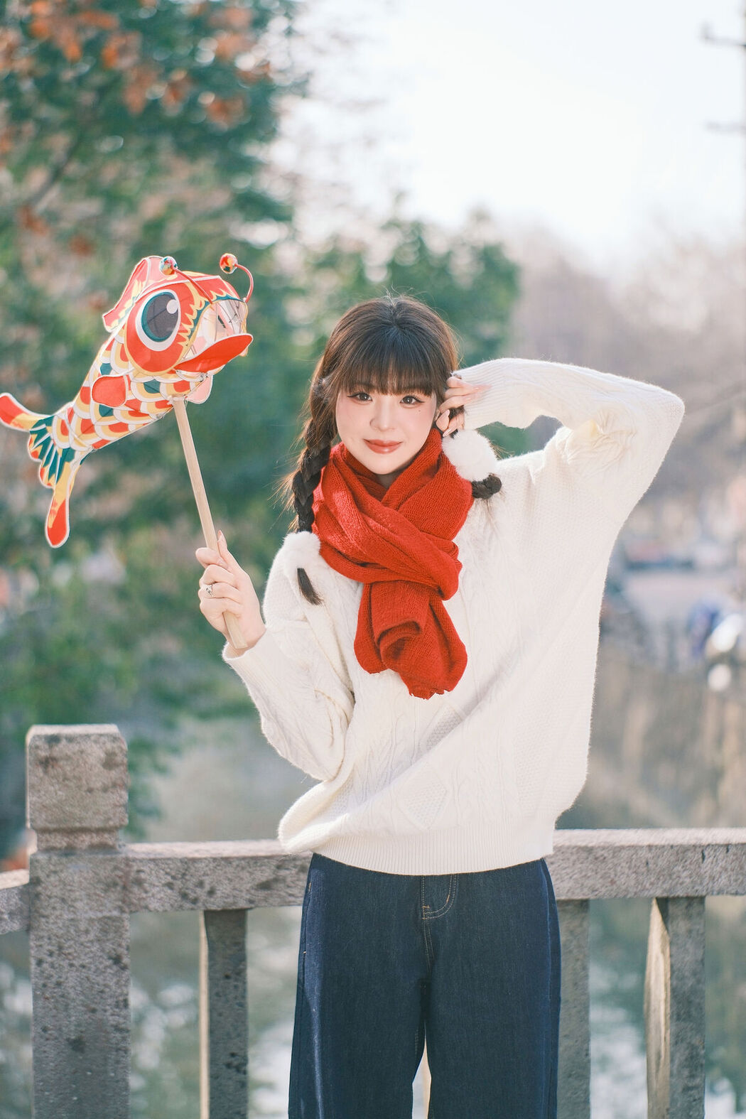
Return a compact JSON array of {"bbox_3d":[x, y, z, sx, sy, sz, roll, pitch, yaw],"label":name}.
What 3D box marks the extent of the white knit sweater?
[{"bbox_3d":[0.107,0.074,3.080,0.600,0.680,0.360,0,2,3],"label":"white knit sweater"}]

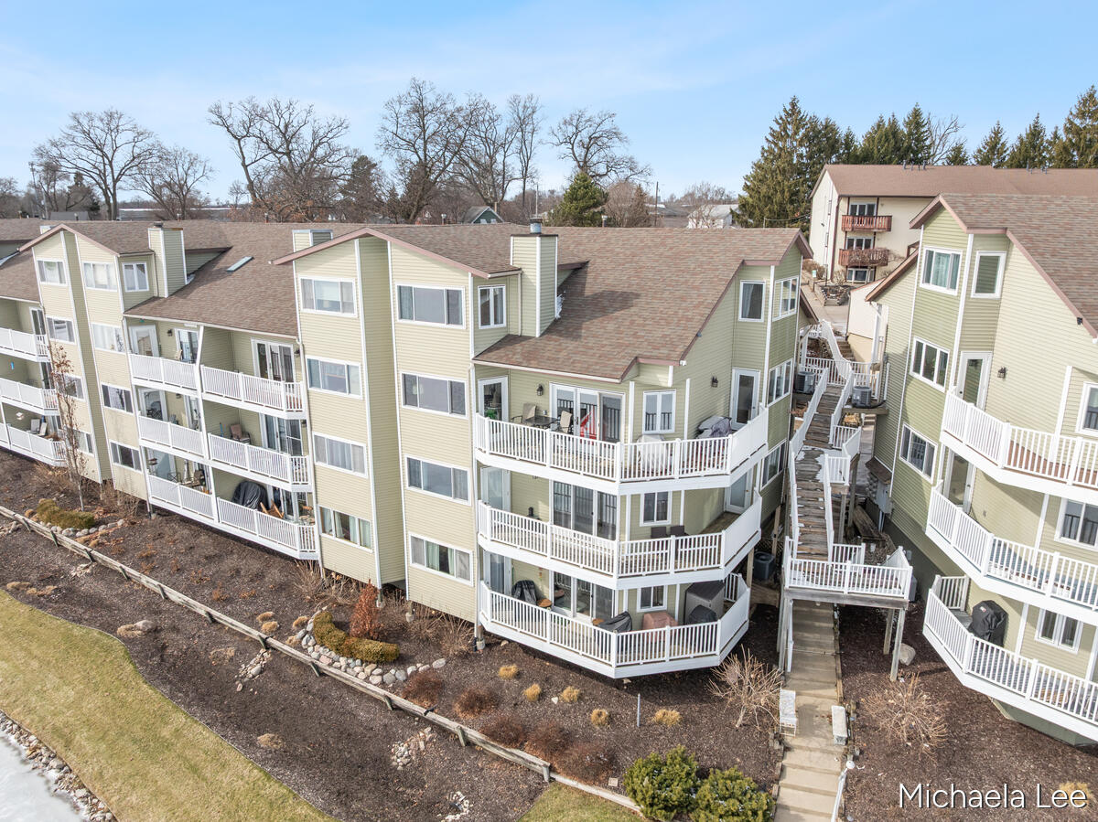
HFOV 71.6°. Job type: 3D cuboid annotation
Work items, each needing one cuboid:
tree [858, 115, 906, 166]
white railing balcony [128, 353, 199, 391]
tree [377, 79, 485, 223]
[{"bbox_3d":[36.957,-25.139,86.505,6.600,16.257,6.600,0,14,0],"label":"tree"},{"bbox_3d":[-16.134,-1.715,33.467,5.764,1.472,2.110,9,17,33],"label":"white railing balcony"},{"bbox_3d":[-12.388,-25.446,82.240,12.400,19.397,12.400,0,14,0],"label":"tree"}]

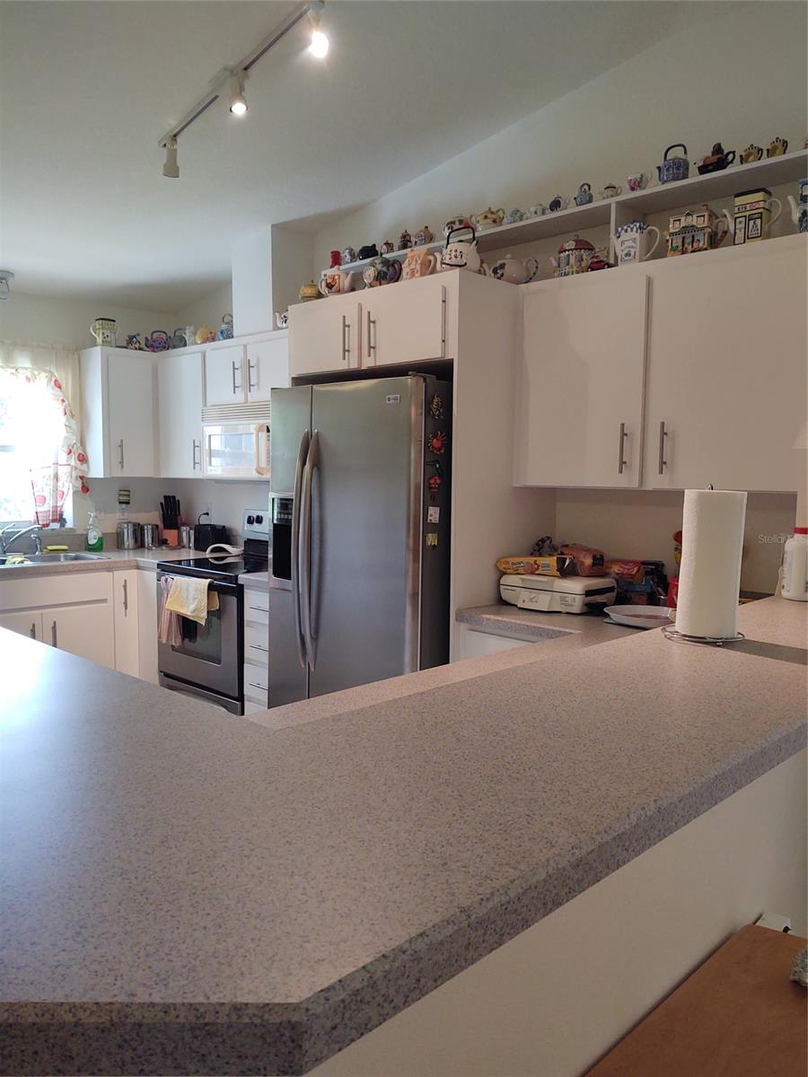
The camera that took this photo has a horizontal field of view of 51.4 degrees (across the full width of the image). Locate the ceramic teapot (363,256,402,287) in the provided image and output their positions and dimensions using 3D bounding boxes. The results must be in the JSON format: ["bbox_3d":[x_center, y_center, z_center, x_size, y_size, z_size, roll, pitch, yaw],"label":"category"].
[{"bbox_3d":[-0.081,-1.072,3.419,0.190,0.158,0.125,4,6,36],"label":"ceramic teapot"}]

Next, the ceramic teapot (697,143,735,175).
[{"bbox_3d":[1.050,-1.270,2.830,0.135,0.127,0.075,5,6,44],"label":"ceramic teapot"}]

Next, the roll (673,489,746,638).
[{"bbox_3d":[0.604,0.049,1.650,0.115,0.282,0.115,3,5,33],"label":"roll"}]

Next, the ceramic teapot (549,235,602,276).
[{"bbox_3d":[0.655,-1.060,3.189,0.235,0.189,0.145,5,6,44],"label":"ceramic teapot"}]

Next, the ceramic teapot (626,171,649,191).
[{"bbox_3d":[0.844,-1.275,3.033,0.095,0.102,0.065,5,6,44],"label":"ceramic teapot"}]

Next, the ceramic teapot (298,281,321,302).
[{"bbox_3d":[-0.413,-1.070,3.669,0.092,0.112,0.092,1,4,5],"label":"ceramic teapot"}]

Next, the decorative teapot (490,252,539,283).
[{"bbox_3d":[0.444,-1.065,3.368,0.200,0.167,0.130,1,4,7],"label":"decorative teapot"}]

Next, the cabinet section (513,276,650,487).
[{"bbox_3d":[0.723,-0.560,3.158,0.550,0.737,0.311,5,7,45],"label":"cabinet section"}]

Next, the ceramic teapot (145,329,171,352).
[{"bbox_3d":[-1.538,-1.223,5.245,0.170,0.168,0.110,0,4,-9],"label":"ceramic teapot"}]

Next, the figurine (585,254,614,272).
[{"bbox_3d":[0.712,-0.994,3.048,0.105,0.072,0.050,5,6,43],"label":"figurine"}]

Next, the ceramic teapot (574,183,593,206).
[{"bbox_3d":[0.682,-1.299,3.206,0.088,0.103,0.060,4,6,41],"label":"ceramic teapot"}]

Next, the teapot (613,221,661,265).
[{"bbox_3d":[0.825,-1.037,2.978,0.185,0.171,0.080,5,6,43],"label":"teapot"}]

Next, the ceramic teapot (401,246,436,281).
[{"bbox_3d":[0.058,-1.057,3.271,0.155,0.157,0.090,5,6,44],"label":"ceramic teapot"}]

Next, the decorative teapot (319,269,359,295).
[{"bbox_3d":[-0.272,-1.083,3.595,0.170,0.150,0.110,1,5,8],"label":"decorative teapot"}]

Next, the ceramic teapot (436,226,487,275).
[{"bbox_3d":[0.208,-1.067,3.157,0.205,0.195,0.150,4,6,37],"label":"ceramic teapot"}]

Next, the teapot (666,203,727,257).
[{"bbox_3d":[0.985,-1.032,2.833,0.215,0.193,0.120,5,6,44],"label":"teapot"}]

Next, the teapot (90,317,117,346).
[{"bbox_3d":[-1.755,-1.211,4.917,0.095,0.187,0.165,5,6,43],"label":"teapot"}]

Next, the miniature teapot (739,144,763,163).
[{"bbox_3d":[1.142,-1.252,2.763,0.083,0.086,0.050,5,6,43],"label":"miniature teapot"}]

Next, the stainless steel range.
[{"bbox_3d":[-0.867,0.462,4.540,0.760,1.194,0.670,5,6,44],"label":"stainless steel range"}]

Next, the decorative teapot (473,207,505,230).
[{"bbox_3d":[0.356,-1.332,3.522,0.165,0.112,0.100,5,6,43],"label":"decorative teapot"}]

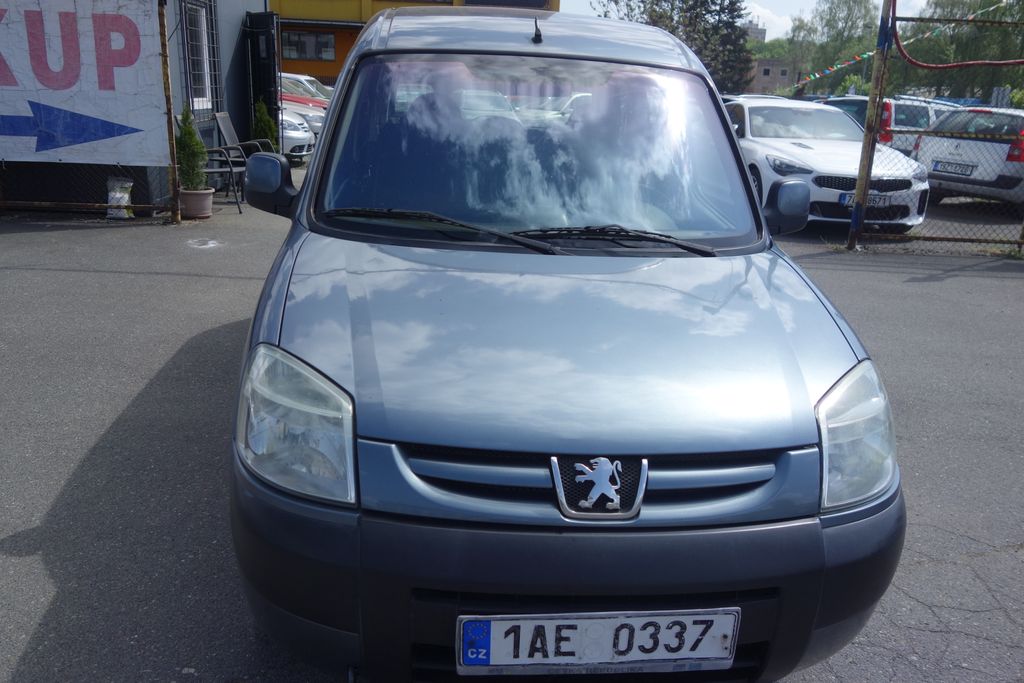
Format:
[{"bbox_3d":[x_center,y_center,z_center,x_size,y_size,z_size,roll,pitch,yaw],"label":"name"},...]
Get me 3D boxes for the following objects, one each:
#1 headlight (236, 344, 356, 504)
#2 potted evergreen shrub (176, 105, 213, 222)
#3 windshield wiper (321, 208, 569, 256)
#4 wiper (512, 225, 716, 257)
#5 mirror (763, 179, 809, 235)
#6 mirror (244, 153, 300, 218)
[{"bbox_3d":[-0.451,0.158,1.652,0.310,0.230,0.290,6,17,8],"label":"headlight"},{"bbox_3d":[-3.111,-1.778,7.847,0.350,1.032,0.350,1,17,-5],"label":"potted evergreen shrub"},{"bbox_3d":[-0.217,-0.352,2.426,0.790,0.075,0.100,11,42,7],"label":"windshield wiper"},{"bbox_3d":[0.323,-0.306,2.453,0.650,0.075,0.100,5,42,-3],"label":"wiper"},{"bbox_3d":[0.957,-0.488,2.865,0.185,0.210,0.165,2,17,-5],"label":"mirror"},{"bbox_3d":[-0.799,-0.537,2.704,0.185,0.210,0.165,2,17,-5],"label":"mirror"}]

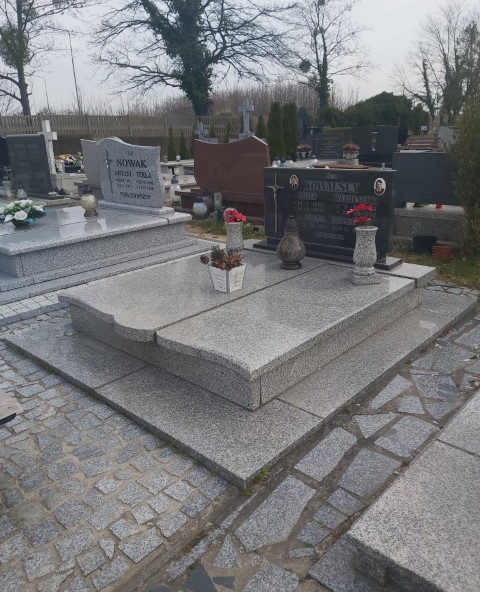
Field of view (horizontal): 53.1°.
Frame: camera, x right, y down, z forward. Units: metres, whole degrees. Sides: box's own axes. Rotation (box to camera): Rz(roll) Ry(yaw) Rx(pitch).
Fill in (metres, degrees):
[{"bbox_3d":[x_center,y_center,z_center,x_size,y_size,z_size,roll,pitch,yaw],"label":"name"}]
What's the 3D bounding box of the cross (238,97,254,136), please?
[{"bbox_3d":[0.166,-4.580,12.300,0.450,0.960,0.140,14,25,41],"label":"cross"}]

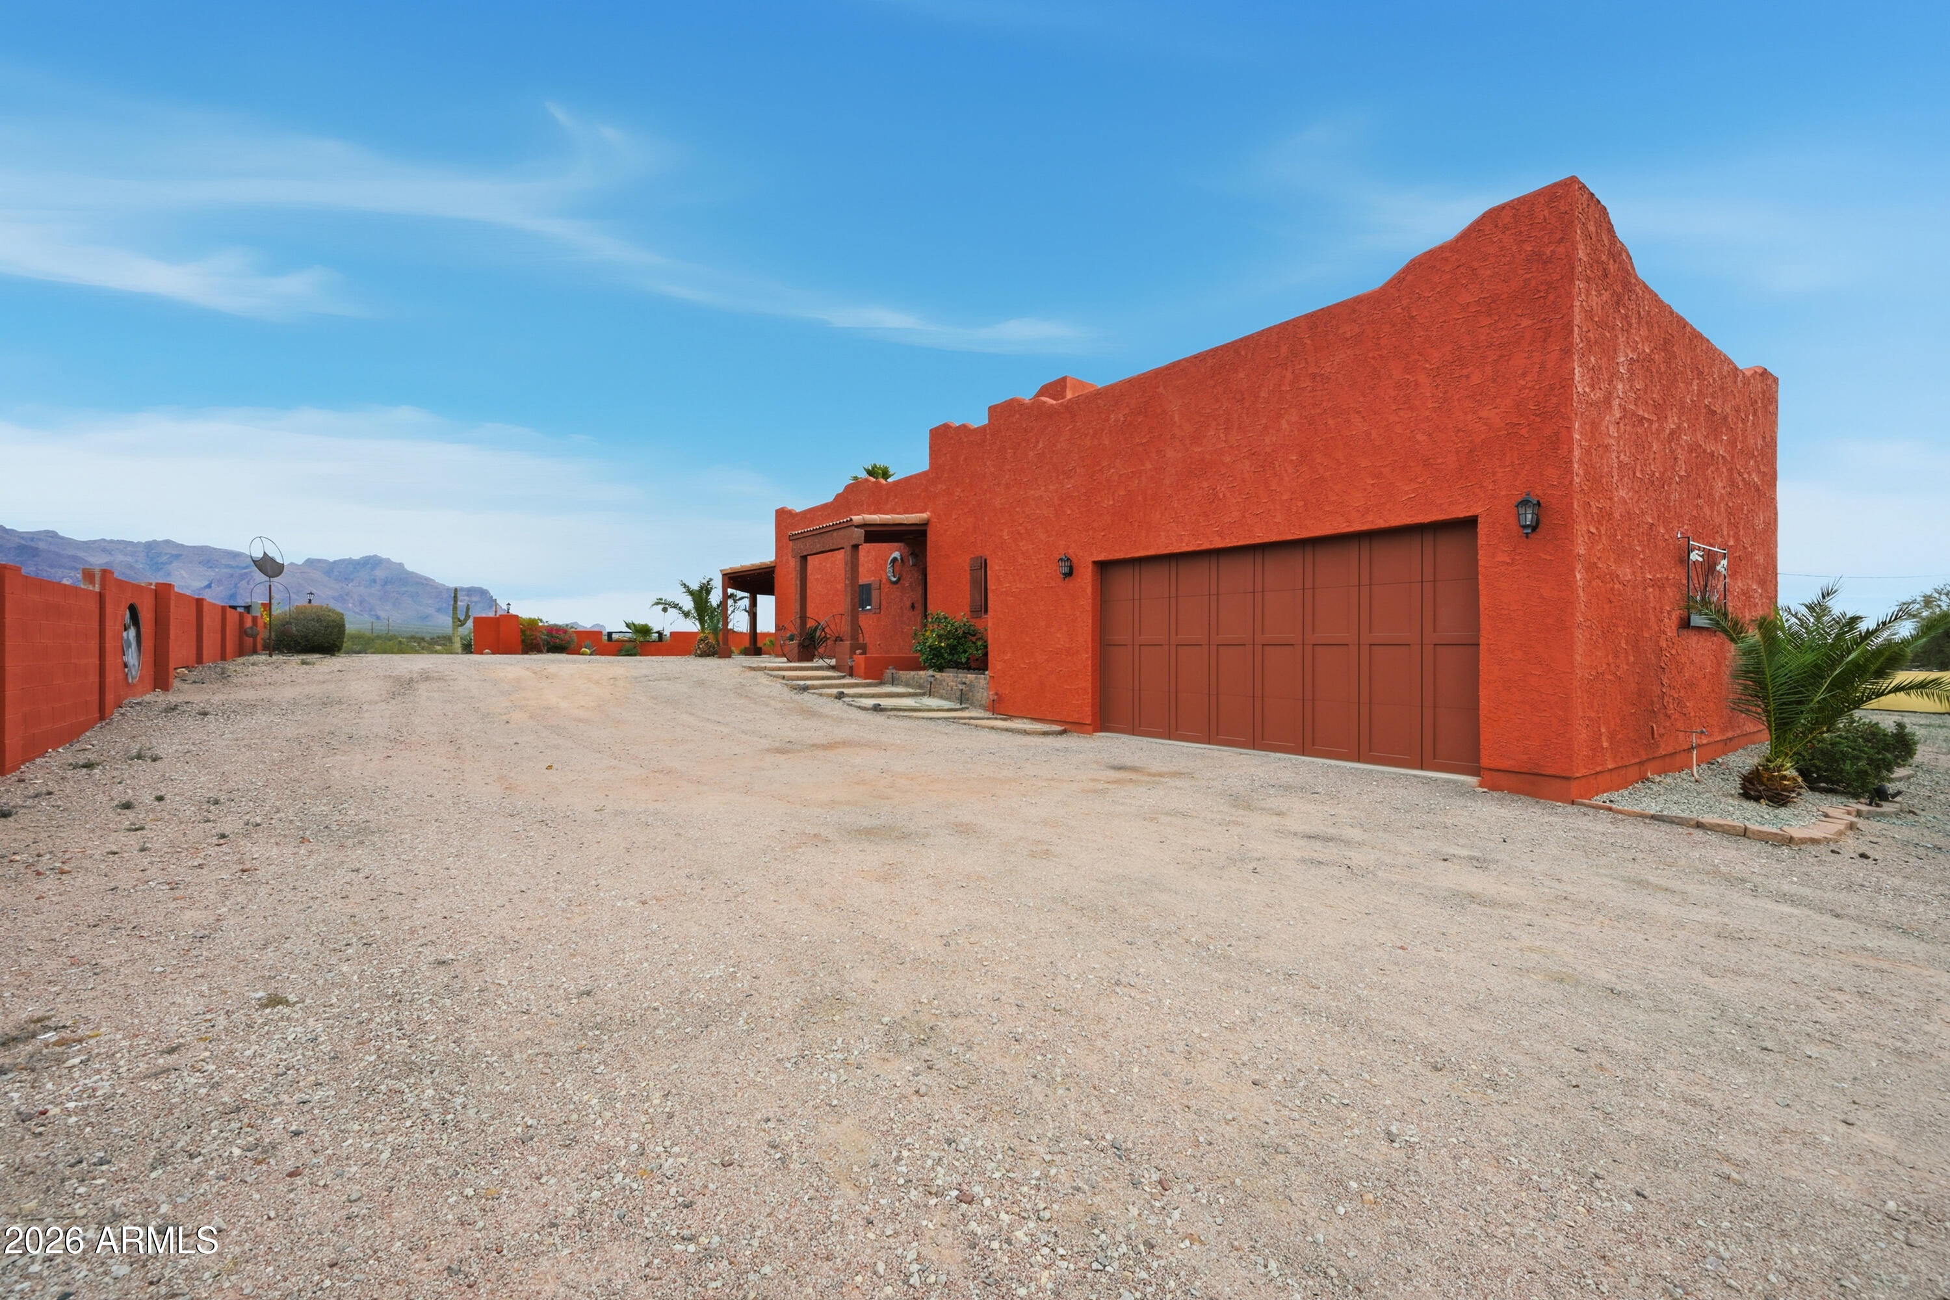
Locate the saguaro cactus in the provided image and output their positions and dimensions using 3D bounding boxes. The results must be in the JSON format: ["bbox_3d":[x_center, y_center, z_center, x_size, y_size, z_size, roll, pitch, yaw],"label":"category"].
[{"bbox_3d":[-27.044,-1.512,40.000,0.950,3.600,0.550,0,0,-34],"label":"saguaro cactus"}]

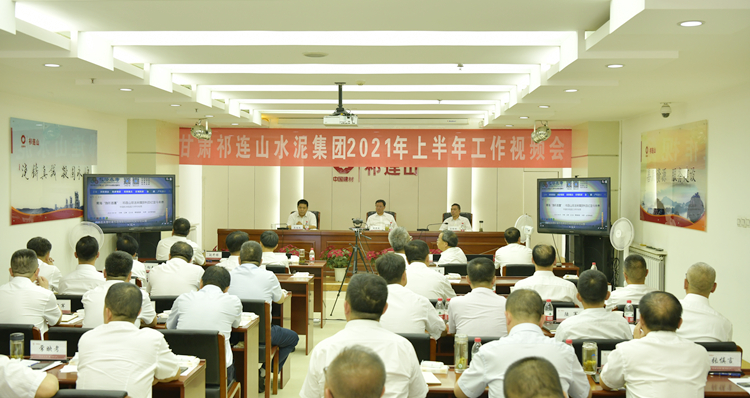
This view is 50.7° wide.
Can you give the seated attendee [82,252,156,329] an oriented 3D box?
[{"bbox_3d":[-1.700,1.003,5.330,0.520,1.290,0.750,0,1,4],"label":"seated attendee"}]

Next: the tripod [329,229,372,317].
[{"bbox_3d":[-0.240,0.949,10.250,0.620,1.160,0.580,0,1,2],"label":"tripod"}]

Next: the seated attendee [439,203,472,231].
[{"bbox_3d":[1.482,0.711,14.480,0.560,1.230,0.720,0,1,2],"label":"seated attendee"}]

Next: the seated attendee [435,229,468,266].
[{"bbox_3d":[0.910,0.968,9.300,0.520,1.220,0.750,0,1,-27],"label":"seated attendee"}]

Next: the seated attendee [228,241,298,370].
[{"bbox_3d":[-0.899,0.985,6.500,0.560,1.290,0.780,0,1,4],"label":"seated attendee"}]

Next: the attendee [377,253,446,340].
[{"bbox_3d":[0.204,0.996,5.120,0.530,1.290,0.780,0,1,2],"label":"attendee"}]

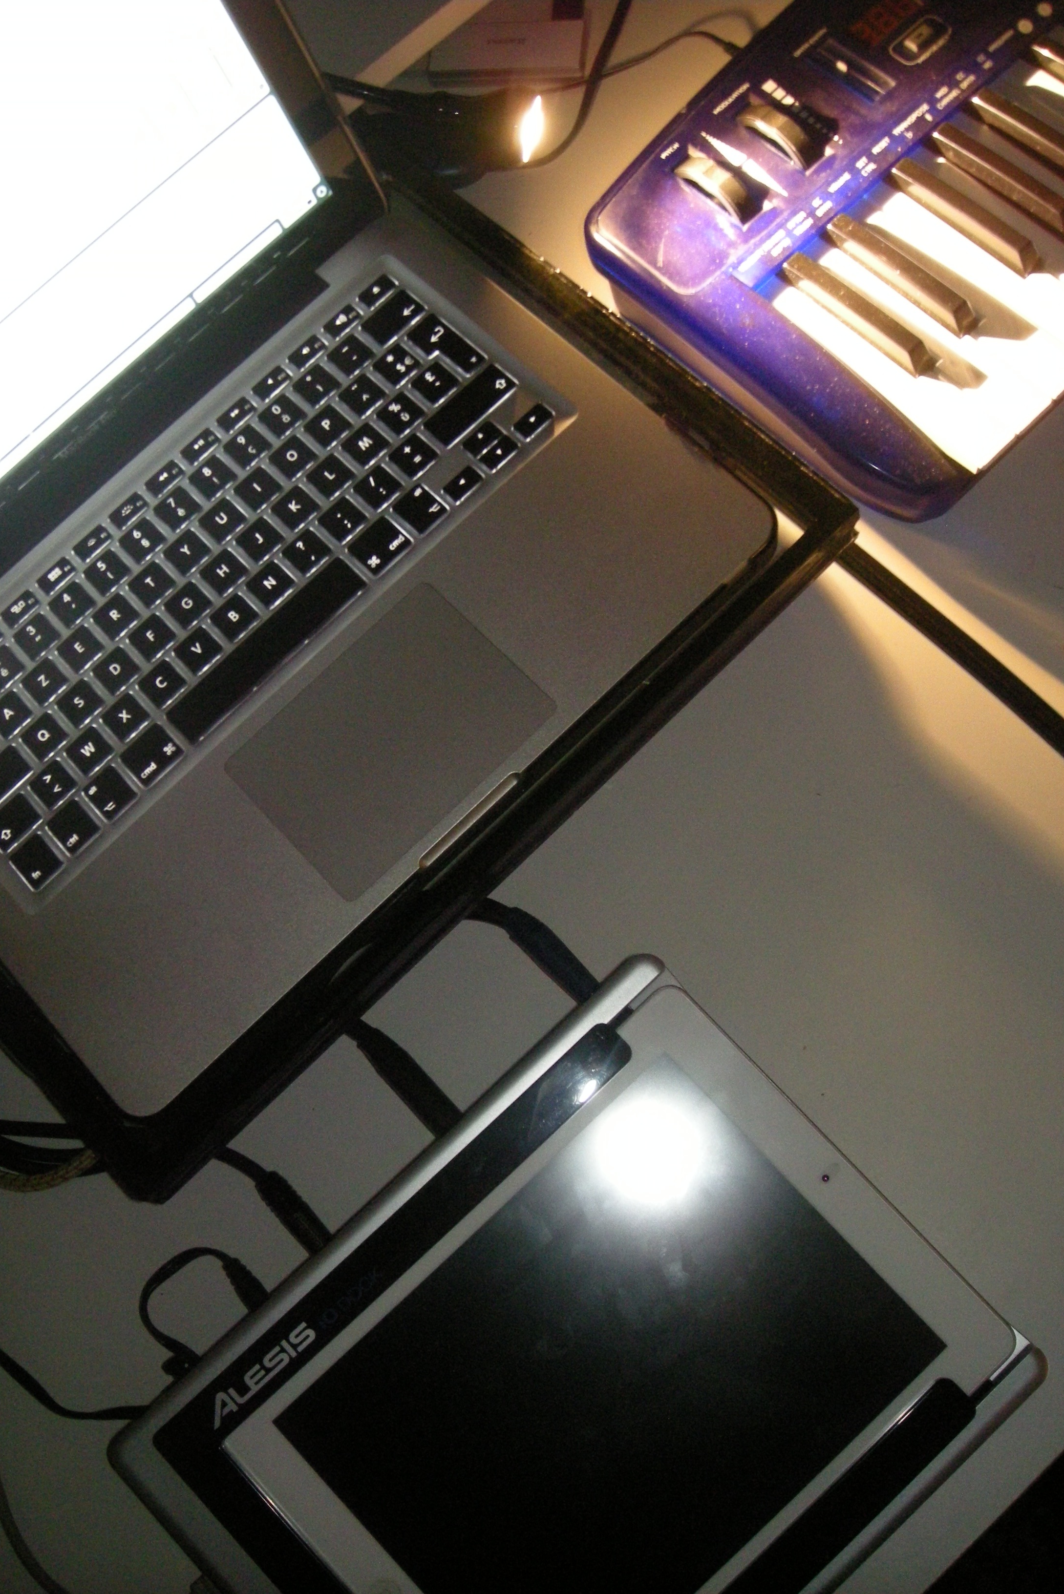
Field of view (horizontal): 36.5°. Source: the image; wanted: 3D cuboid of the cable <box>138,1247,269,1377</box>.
[{"bbox_3d":[-0.131,0.196,0.625,0.040,0.028,0.056,39,83,18],"label":"cable"}]

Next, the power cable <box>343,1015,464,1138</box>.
[{"bbox_3d":[-0.051,0.106,0.628,0.016,0.018,0.064,-43,71,-5],"label":"power cable"}]

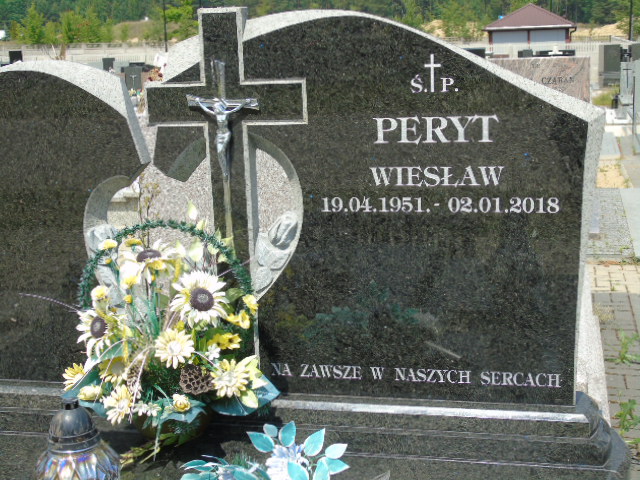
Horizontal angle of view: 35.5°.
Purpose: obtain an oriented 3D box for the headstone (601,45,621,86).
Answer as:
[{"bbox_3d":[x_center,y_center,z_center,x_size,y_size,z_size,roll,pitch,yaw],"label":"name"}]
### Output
[{"bbox_3d":[10.184,-6.117,35.000,0.600,1.430,0.270,-2,10,0],"label":"headstone"}]

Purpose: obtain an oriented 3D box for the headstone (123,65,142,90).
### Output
[{"bbox_3d":[-5.994,-5.096,32.000,0.580,0.900,0.160,0,10,12],"label":"headstone"}]

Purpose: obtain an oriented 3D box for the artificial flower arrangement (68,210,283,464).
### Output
[{"bbox_3d":[-0.340,0.219,2.270,0.460,0.500,0.340,-1,10,6],"label":"artificial flower arrangement"}]

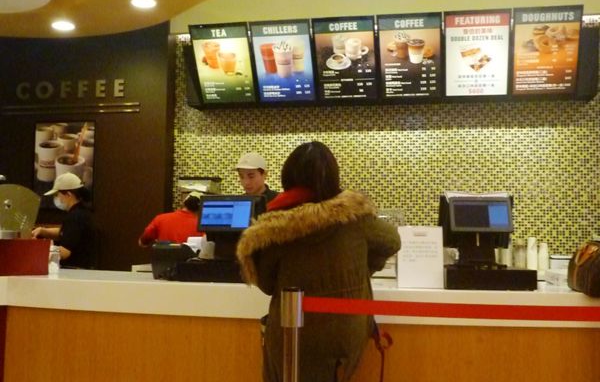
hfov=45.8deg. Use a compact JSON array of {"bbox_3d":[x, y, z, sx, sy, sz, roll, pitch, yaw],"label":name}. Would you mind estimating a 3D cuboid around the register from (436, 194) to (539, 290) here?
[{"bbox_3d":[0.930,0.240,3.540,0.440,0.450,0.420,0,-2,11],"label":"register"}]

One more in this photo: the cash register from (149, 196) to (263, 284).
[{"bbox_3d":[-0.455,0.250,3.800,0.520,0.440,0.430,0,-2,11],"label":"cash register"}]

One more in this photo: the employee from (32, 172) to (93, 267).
[{"bbox_3d":[-1.570,0.655,4.700,0.460,1.560,0.480,1,-2,-15],"label":"employee"}]

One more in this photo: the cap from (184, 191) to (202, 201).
[{"bbox_3d":[-0.675,0.055,4.700,0.180,0.130,0.260,4,-24,9],"label":"cap"}]

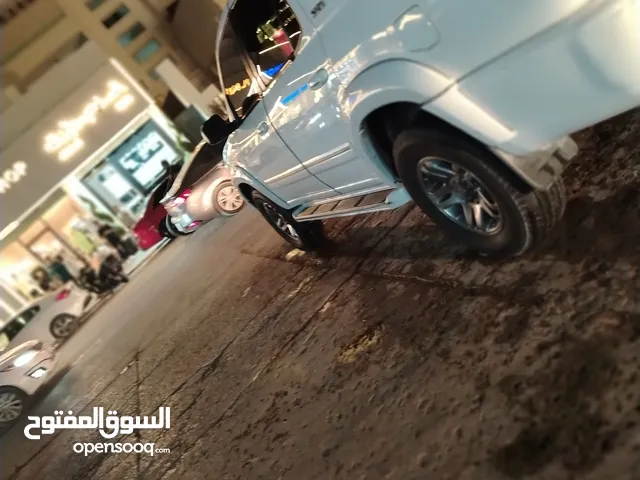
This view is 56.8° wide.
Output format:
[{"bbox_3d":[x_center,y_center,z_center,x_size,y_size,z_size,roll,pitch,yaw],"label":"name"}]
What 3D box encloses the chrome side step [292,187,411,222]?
[{"bbox_3d":[0.176,-0.253,4.064,0.195,0.080,2.070,-45,13,-14],"label":"chrome side step"}]

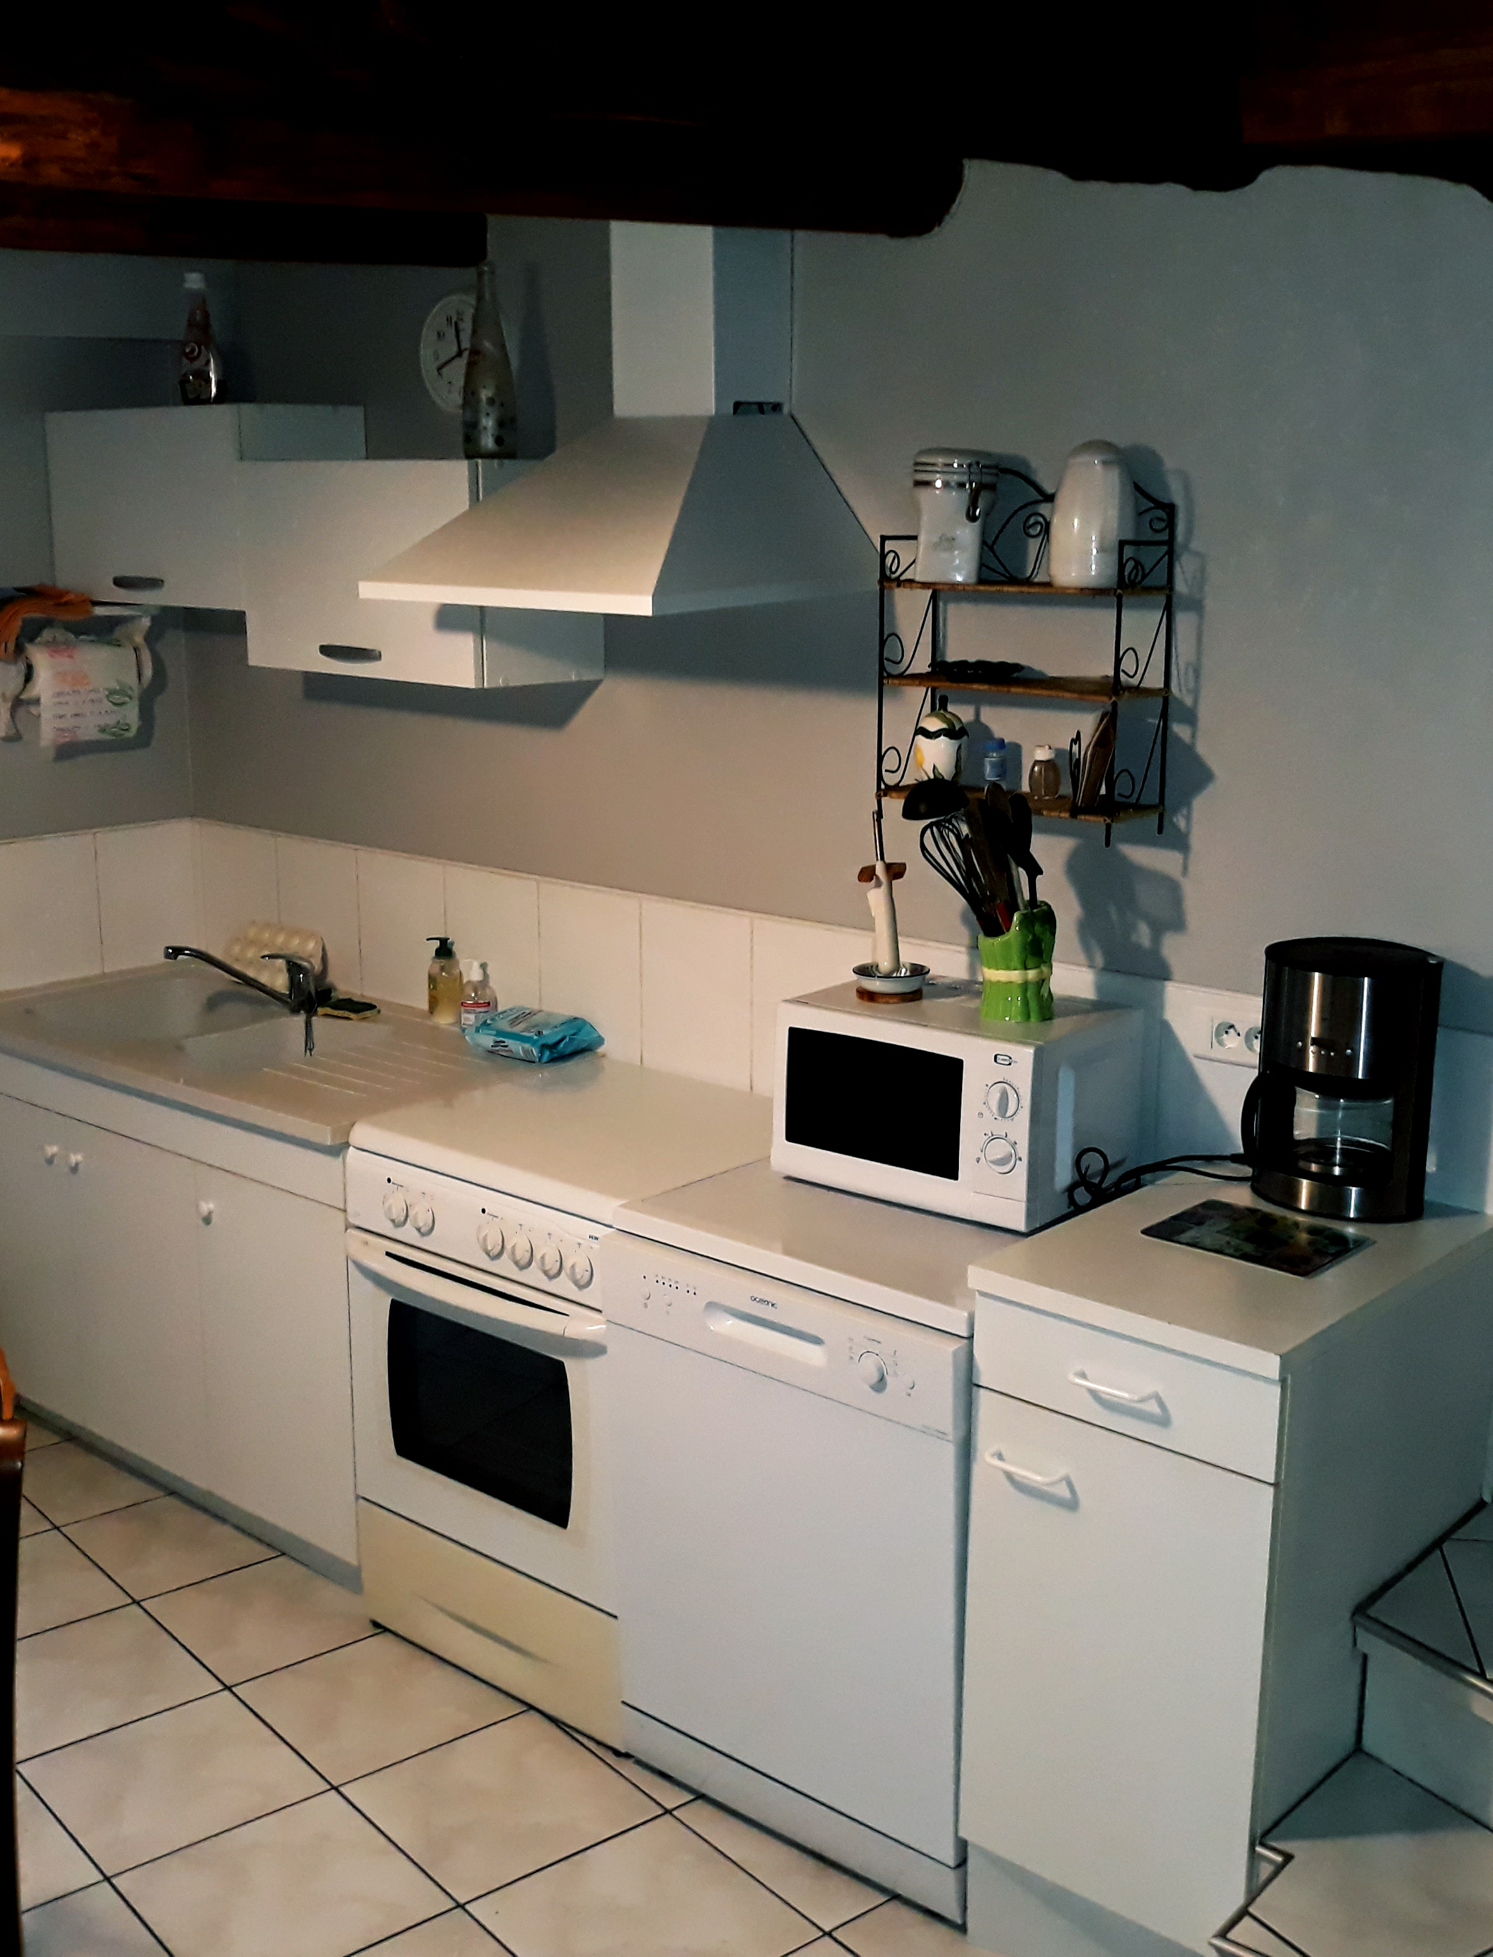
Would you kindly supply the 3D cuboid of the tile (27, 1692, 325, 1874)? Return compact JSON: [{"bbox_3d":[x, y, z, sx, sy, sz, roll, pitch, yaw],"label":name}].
[{"bbox_3d":[-0.822,1.151,2.922,0.333,0.010,0.333,-9,15,-39],"label":"tile"}]

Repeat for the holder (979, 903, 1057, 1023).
[{"bbox_3d":[0.384,-0.029,2.848,0.105,0.158,0.105,0,12,0],"label":"holder"}]

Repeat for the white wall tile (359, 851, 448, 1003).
[{"bbox_3d":[-0.659,-0.087,3.912,0.253,0.291,0.010,11,16,40],"label":"white wall tile"}]

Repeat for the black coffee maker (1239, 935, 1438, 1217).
[{"bbox_3d":[0.774,0.128,2.636,0.237,0.334,0.173,11,15,39],"label":"black coffee maker"}]

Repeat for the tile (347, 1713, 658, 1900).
[{"bbox_3d":[-0.349,1.168,2.885,0.333,0.010,0.333,-9,15,-39],"label":"tile"}]

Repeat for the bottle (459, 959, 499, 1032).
[{"bbox_3d":[-0.485,0.034,3.706,0.074,0.143,0.054,5,13,19],"label":"bottle"}]

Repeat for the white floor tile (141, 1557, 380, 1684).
[{"bbox_3d":[-0.769,1.040,3.340,0.329,0.010,0.329,-9,16,-39],"label":"white floor tile"}]

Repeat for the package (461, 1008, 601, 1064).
[{"bbox_3d":[-0.383,0.107,3.654,0.216,0.049,0.130,11,15,39],"label":"package"}]

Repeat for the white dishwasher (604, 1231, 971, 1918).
[{"bbox_3d":[0.236,0.741,2.926,0.591,0.833,0.595,11,15,39],"label":"white dishwasher"}]

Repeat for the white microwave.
[{"bbox_3d":[0.309,0.160,2.936,0.432,0.255,0.310,10,15,37],"label":"white microwave"}]

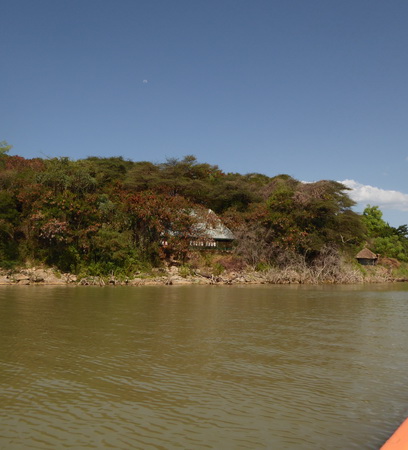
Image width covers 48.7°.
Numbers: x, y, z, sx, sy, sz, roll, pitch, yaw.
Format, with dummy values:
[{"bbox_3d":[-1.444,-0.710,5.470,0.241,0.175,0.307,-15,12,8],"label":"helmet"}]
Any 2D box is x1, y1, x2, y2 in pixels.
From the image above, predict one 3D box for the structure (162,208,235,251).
[{"bbox_3d":[-1.001,0.910,82.000,13.000,7.600,9.500,0,-7,5],"label":"structure"}]

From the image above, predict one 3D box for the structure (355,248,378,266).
[{"bbox_3d":[33.171,6.634,92.000,4.600,3.700,4.600,-2,-7,17],"label":"structure"}]

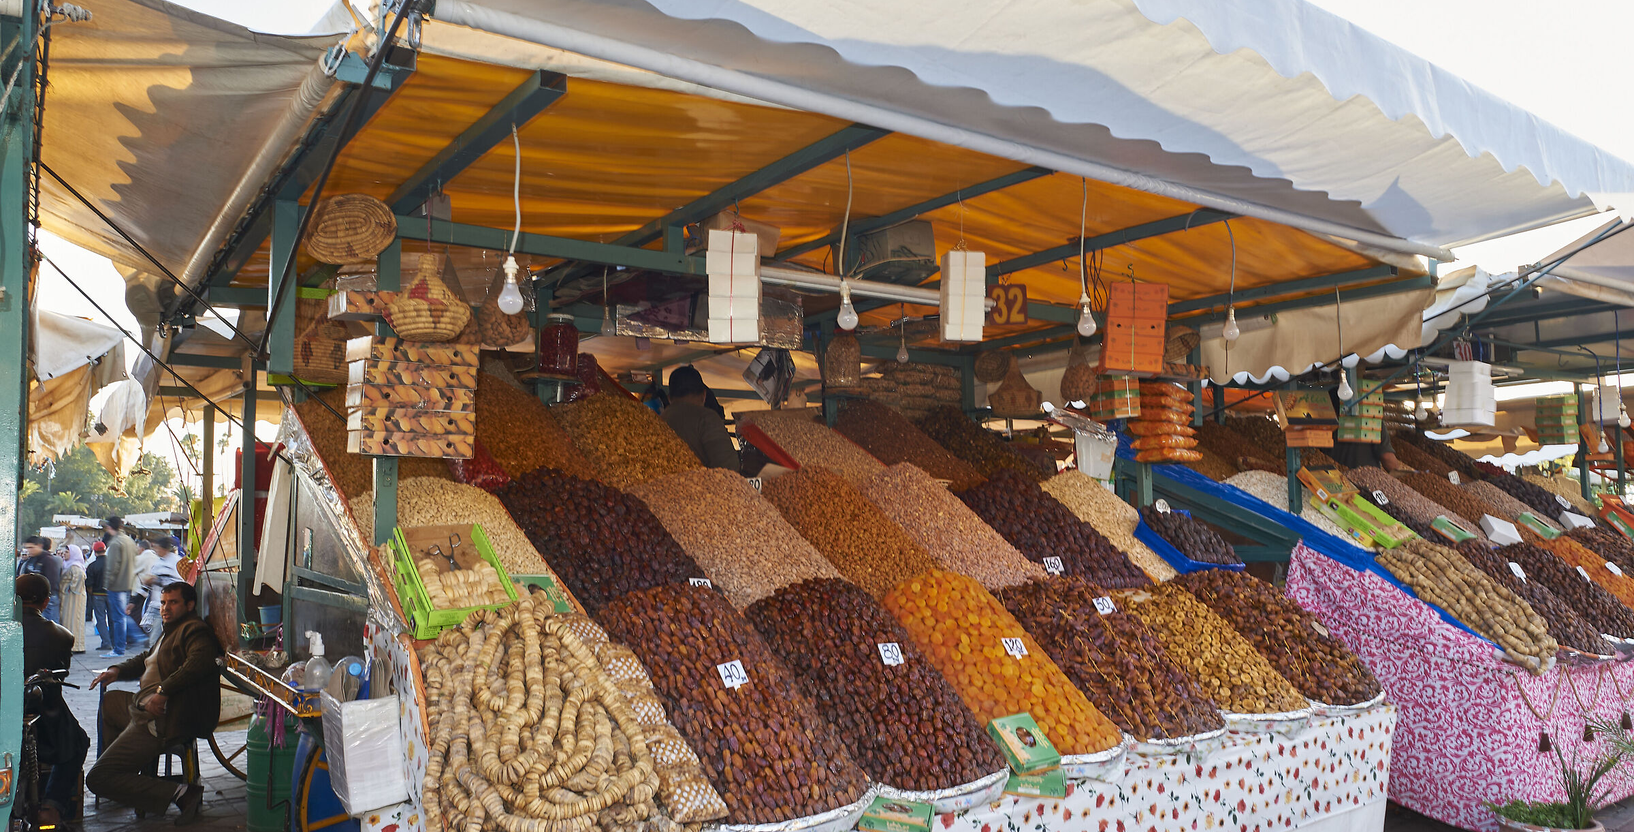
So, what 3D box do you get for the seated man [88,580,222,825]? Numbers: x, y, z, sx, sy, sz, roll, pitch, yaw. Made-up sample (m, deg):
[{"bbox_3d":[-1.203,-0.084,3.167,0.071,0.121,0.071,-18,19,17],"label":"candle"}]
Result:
[{"bbox_3d":[-3.508,1.518,6.250,0.570,1.280,0.740,-4,-6,44],"label":"seated man"}]

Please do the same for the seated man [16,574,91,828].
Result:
[{"bbox_3d":[-3.893,1.439,5.950,0.600,1.300,0.750,3,-5,-40],"label":"seated man"}]

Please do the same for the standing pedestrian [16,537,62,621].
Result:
[{"bbox_3d":[-9.749,2.314,14.800,0.500,1.670,0.400,-4,-5,40],"label":"standing pedestrian"}]

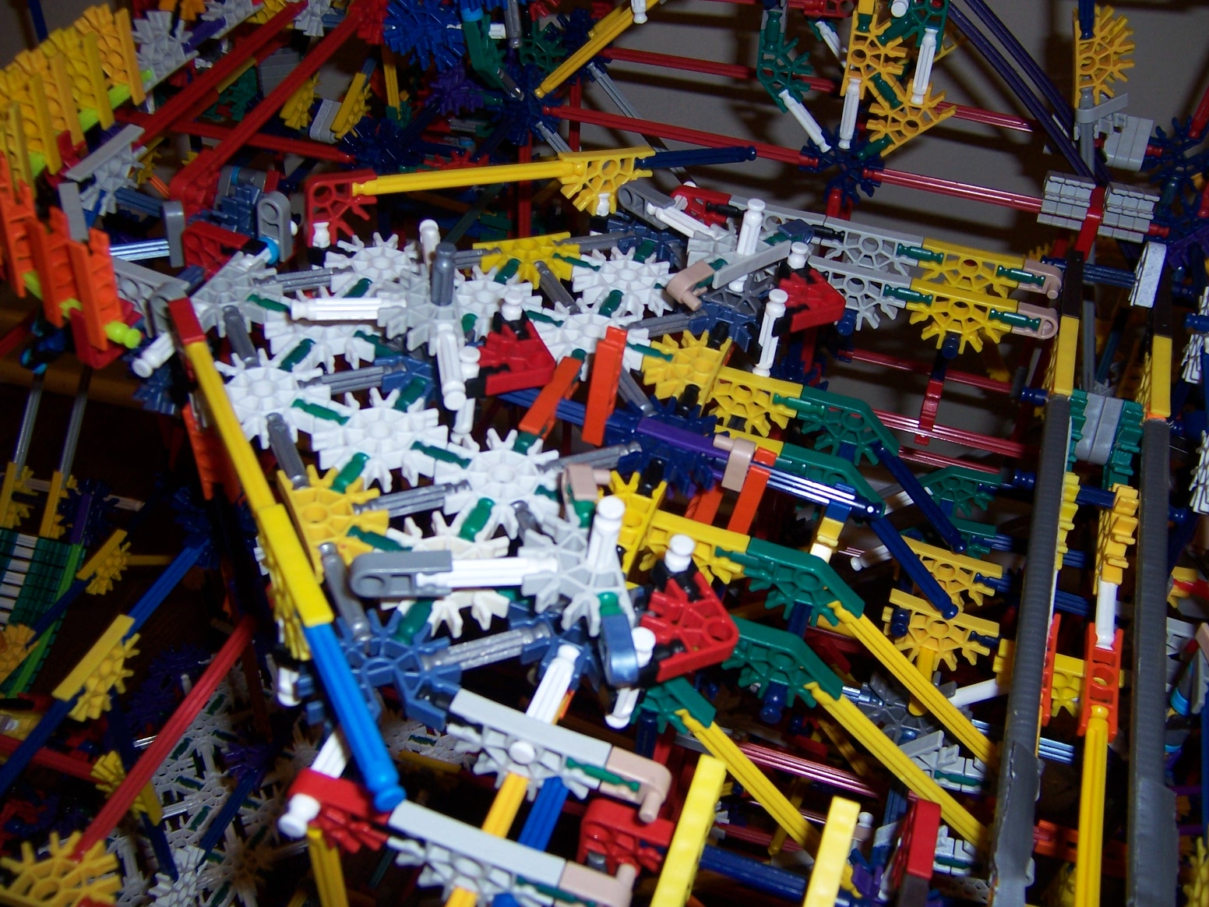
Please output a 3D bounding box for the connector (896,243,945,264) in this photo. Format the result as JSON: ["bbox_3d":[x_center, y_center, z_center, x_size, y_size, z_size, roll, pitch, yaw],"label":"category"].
[{"bbox_3d":[0.120,-0.076,0.437,0.017,0.006,0.006,12,34,11],"label":"connector"}]

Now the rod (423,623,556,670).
[{"bbox_3d":[-0.029,0.047,0.278,0.033,0.006,0.006,-13,47,-24],"label":"rod"}]

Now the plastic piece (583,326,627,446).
[{"bbox_3d":[0.000,-0.020,0.338,0.006,0.037,0.009,19,42,8],"label":"plastic piece"}]

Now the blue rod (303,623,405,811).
[{"bbox_3d":[-0.053,0.048,0.232,0.006,0.006,0.055,-13,45,-25],"label":"blue rod"}]

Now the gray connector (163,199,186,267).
[{"bbox_3d":[-0.148,-0.076,0.397,0.006,0.023,0.009,-13,47,-24],"label":"gray connector"}]

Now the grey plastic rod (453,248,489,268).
[{"bbox_3d":[-0.052,-0.068,0.405,0.033,0.006,0.006,-13,47,-24],"label":"grey plastic rod"}]

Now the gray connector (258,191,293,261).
[{"bbox_3d":[-0.113,-0.078,0.397,0.009,0.023,0.006,19,43,9],"label":"gray connector"}]

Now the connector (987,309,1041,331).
[{"bbox_3d":[0.146,-0.049,0.410,0.017,0.006,0.006,15,42,13],"label":"connector"}]

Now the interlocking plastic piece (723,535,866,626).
[{"bbox_3d":[0.053,0.036,0.318,0.035,0.021,0.006,15,42,12],"label":"interlocking plastic piece"}]

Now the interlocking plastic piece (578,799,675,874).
[{"bbox_3d":[0.004,0.097,0.287,0.023,0.021,0.006,19,42,9],"label":"interlocking plastic piece"}]

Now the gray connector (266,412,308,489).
[{"bbox_3d":[-0.087,0.001,0.317,0.006,0.006,0.033,-13,47,-24],"label":"gray connector"}]

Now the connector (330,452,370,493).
[{"bbox_3d":[-0.069,0.007,0.311,0.006,0.006,0.017,19,42,9],"label":"connector"}]

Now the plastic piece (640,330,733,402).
[{"bbox_3d":[0.025,-0.029,0.372,0.023,0.006,0.037,19,43,9],"label":"plastic piece"}]

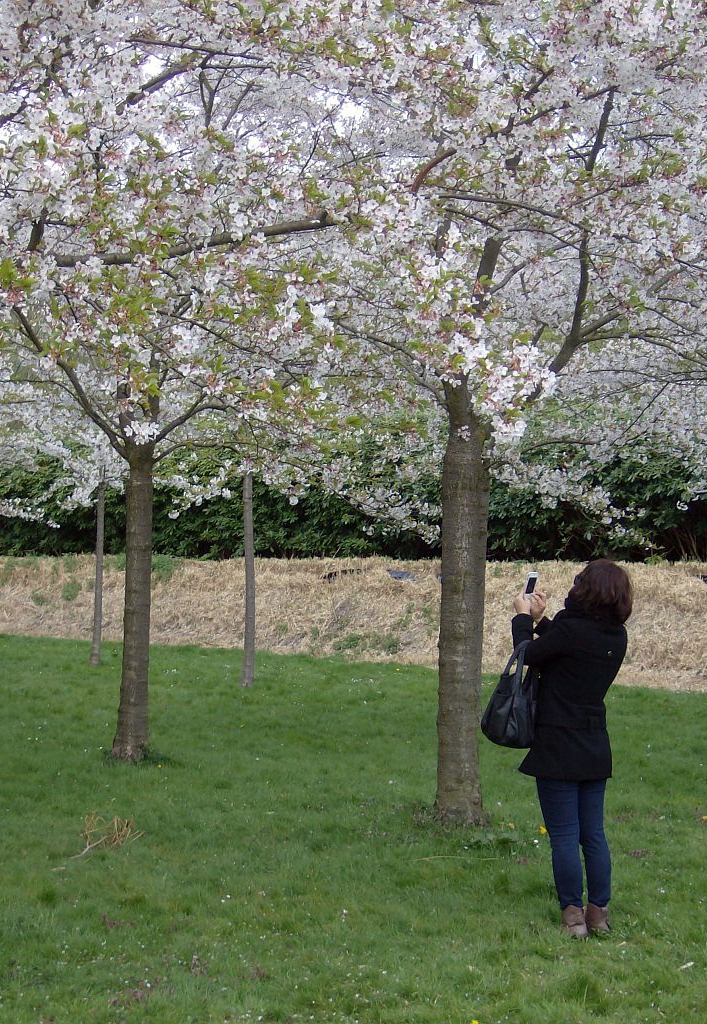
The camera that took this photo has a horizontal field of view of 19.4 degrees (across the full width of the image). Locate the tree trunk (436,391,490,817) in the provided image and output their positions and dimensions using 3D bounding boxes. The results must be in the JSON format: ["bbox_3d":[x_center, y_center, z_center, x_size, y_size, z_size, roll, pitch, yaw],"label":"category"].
[{"bbox_3d":[0.673,0.559,12.750,0.320,2.740,0.320,1,-1,0],"label":"tree trunk"}]

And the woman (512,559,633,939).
[{"bbox_3d":[0.938,1.016,8.930,0.580,1.620,0.480,-1,-1,42],"label":"woman"}]

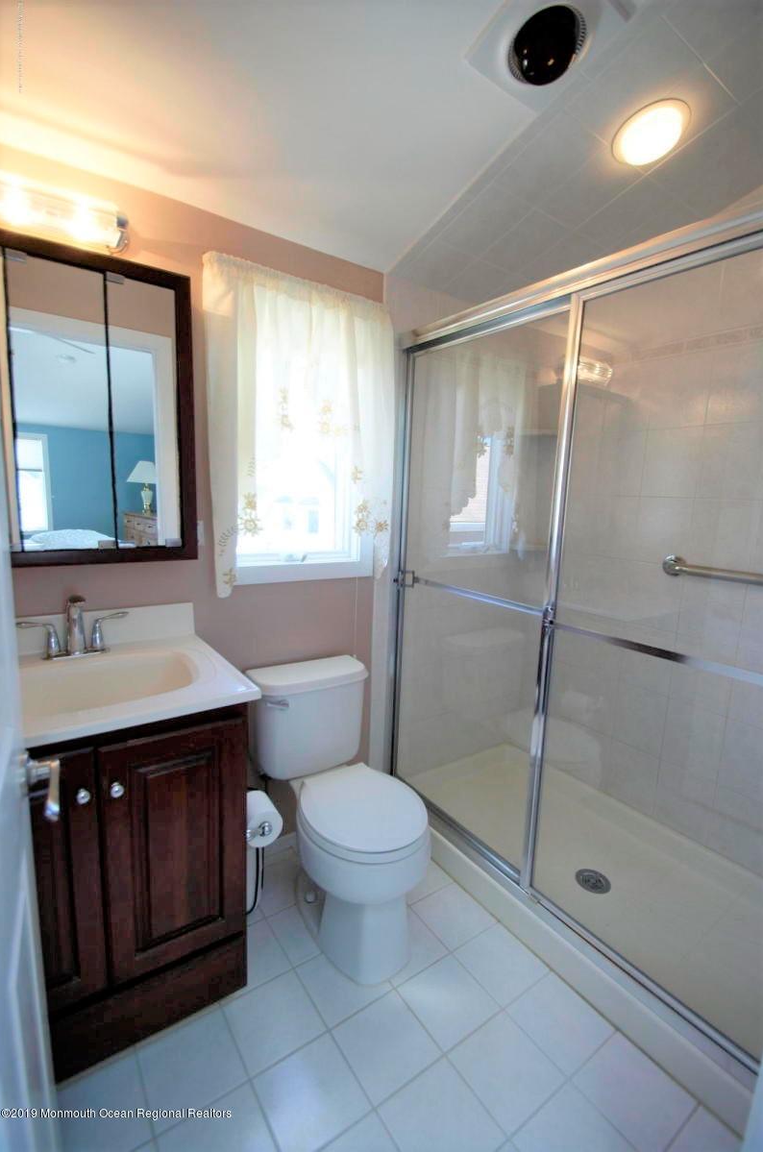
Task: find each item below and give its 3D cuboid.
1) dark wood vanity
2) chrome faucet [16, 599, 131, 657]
[{"bbox_3d":[-0.743,0.715,1.277,0.638,0.836,0.436,-4,12,-32],"label":"dark wood vanity"},{"bbox_3d":[-0.804,0.141,1.262,0.250,0.170,0.145,-4,12,-32],"label":"chrome faucet"}]

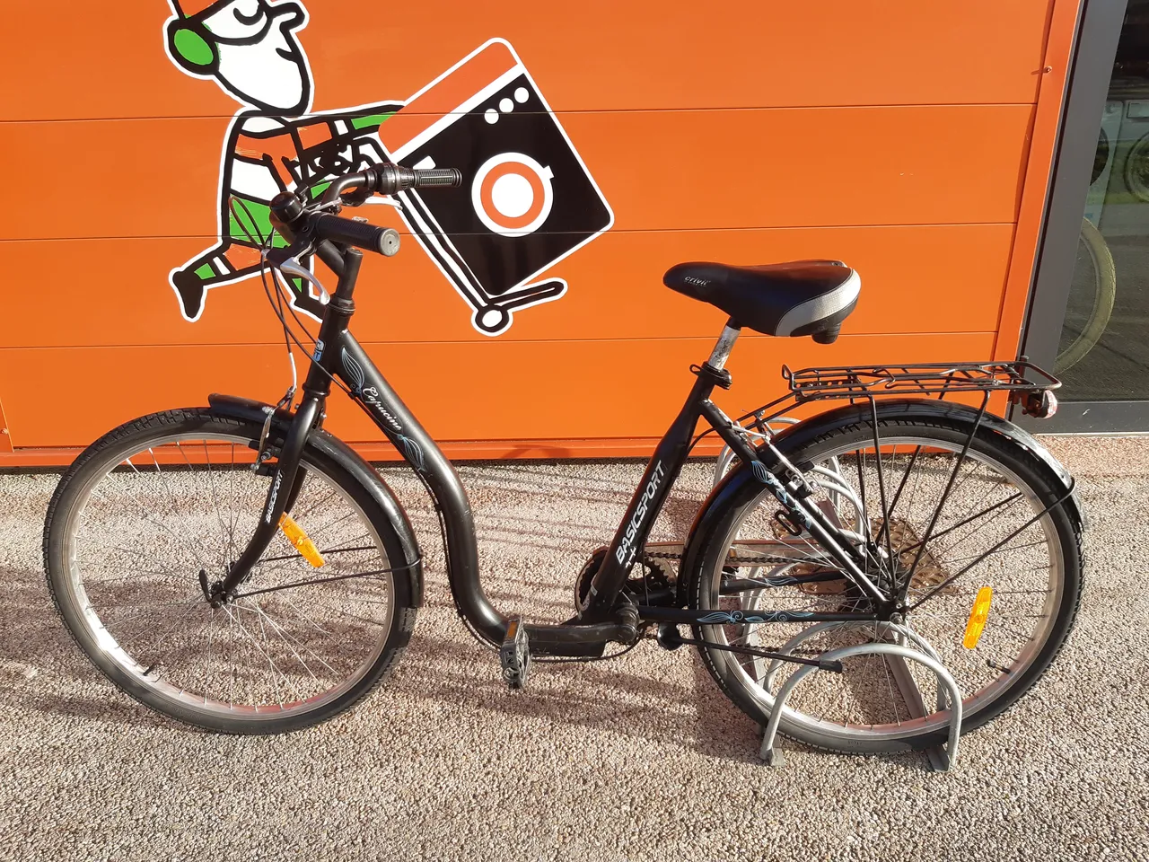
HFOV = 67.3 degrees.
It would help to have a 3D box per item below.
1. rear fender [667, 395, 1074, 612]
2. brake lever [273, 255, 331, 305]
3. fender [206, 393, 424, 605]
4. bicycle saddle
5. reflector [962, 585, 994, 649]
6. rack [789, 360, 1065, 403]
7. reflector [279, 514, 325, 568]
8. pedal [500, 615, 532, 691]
[{"bbox_3d":[0.496,0.126,1.385,0.662,0.382,0.060,0,21,4],"label":"rear fender"},{"bbox_3d":[-0.323,-0.178,1.027,0.028,0.030,0.118,-20,46,-39],"label":"brake lever"},{"bbox_3d":[-0.423,0.126,1.454,0.332,0.402,0.060,-1,21,1],"label":"fender"},{"bbox_3d":[0.273,-0.193,1.275,0.282,0.112,0.200,0,21,4],"label":"bicycle saddle"},{"bbox_3d":[0.675,0.314,1.443,0.029,0.118,0.014,7,22,1],"label":"reflector"},{"bbox_3d":[0.511,-0.078,1.304,0.390,0.046,0.138,0,21,4],"label":"rack"},{"bbox_3d":[-0.468,0.185,1.467,0.029,0.116,0.014,-29,17,14],"label":"reflector"},{"bbox_3d":[-0.092,0.352,1.360,0.042,0.064,0.095,0,21,4],"label":"pedal"}]

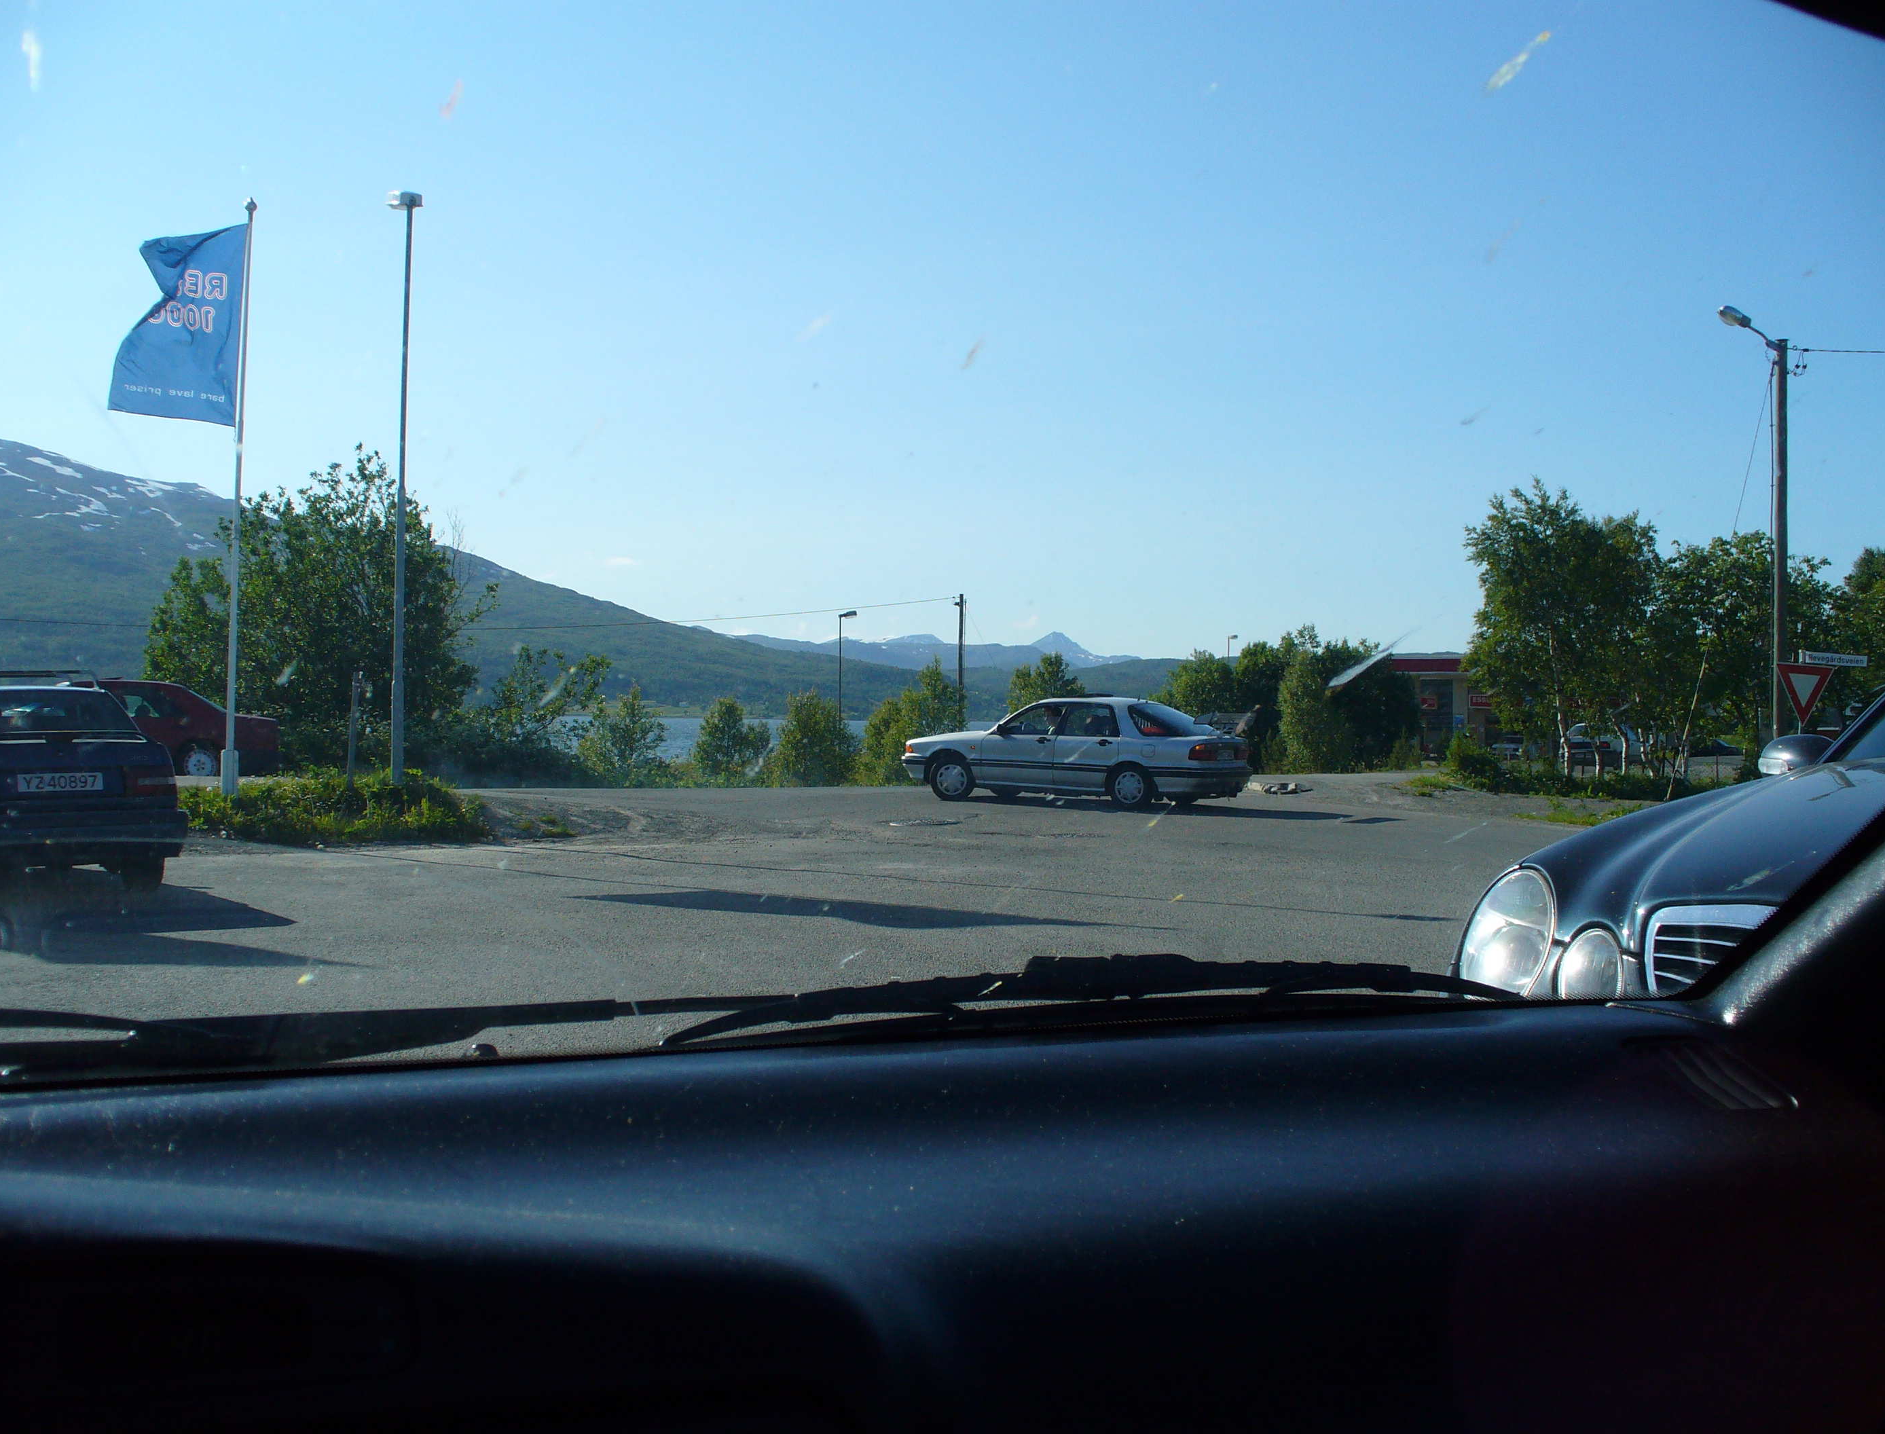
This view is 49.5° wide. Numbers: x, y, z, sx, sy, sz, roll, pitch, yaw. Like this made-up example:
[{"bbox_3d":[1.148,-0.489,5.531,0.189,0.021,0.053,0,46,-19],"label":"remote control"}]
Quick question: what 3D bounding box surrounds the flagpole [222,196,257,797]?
[{"bbox_3d":[-7.240,-2.221,21.100,0.180,6.280,0.180,2,0,0],"label":"flagpole"}]

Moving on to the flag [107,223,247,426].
[{"bbox_3d":[-7.791,-4.006,20.800,1.550,2.100,0.500,1,0,-24],"label":"flag"}]

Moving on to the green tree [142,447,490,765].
[{"bbox_3d":[-10.731,-1.880,35.000,5.900,5.500,5.200,1,0,0],"label":"green tree"}]

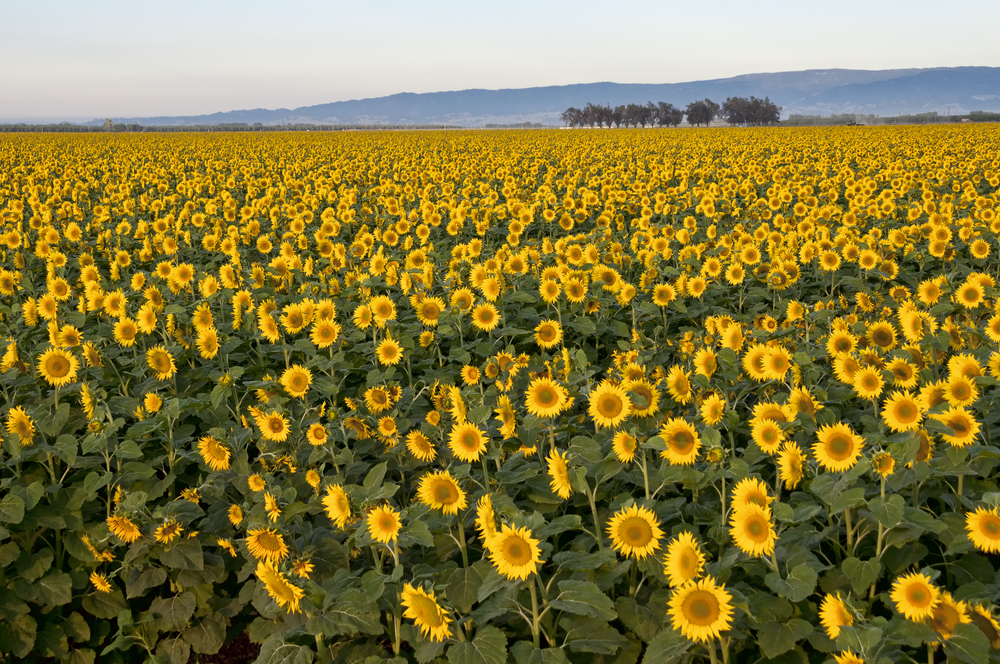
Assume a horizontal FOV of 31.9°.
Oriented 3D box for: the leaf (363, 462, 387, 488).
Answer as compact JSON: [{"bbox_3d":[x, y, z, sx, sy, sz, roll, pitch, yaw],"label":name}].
[{"bbox_3d":[-0.575,0.657,8.000,0.100,0.115,0.060,2,7,17],"label":"leaf"}]

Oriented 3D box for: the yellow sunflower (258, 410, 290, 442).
[{"bbox_3d":[-1.213,0.508,9.400,0.170,0.170,0.060,-1,-3,-5],"label":"yellow sunflower"}]

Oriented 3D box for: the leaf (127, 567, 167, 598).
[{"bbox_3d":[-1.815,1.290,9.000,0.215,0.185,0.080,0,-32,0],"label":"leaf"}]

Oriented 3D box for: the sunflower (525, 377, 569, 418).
[{"bbox_3d":[0.247,0.348,9.300,0.224,0.229,0.082,0,3,7],"label":"sunflower"}]

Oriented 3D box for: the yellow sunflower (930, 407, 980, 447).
[{"bbox_3d":[2.225,0.460,8.500,0.205,0.195,0.070,0,9,7],"label":"yellow sunflower"}]

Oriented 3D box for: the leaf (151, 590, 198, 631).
[{"bbox_3d":[-1.663,1.418,8.900,0.230,0.080,0.230,-2,49,-11],"label":"leaf"}]

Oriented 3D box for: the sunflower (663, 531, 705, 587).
[{"bbox_3d":[0.630,0.781,6.000,0.065,0.195,0.195,7,0,-40],"label":"sunflower"}]

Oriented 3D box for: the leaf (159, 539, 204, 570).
[{"bbox_3d":[-1.658,1.159,9.100,0.235,0.080,0.200,-2,45,-11],"label":"leaf"}]

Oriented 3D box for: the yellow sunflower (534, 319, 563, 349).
[{"bbox_3d":[0.339,0.011,12.200,0.200,0.200,0.060,0,-1,5],"label":"yellow sunflower"}]

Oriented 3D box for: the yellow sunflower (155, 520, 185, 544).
[{"bbox_3d":[-1.324,0.799,7.000,0.135,0.120,0.060,-1,37,-1],"label":"yellow sunflower"}]

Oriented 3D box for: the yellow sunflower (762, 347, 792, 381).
[{"bbox_3d":[1.667,0.189,10.500,0.206,0.210,0.076,4,6,31],"label":"yellow sunflower"}]

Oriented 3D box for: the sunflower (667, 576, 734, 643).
[{"bbox_3d":[0.648,0.897,5.650,0.210,0.210,0.070,0,6,7],"label":"sunflower"}]

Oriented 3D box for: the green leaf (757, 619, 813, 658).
[{"bbox_3d":[1.107,1.193,6.800,0.220,0.080,0.190,1,48,9],"label":"green leaf"}]

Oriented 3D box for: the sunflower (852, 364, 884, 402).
[{"bbox_3d":[2.277,0.312,10.800,0.205,0.215,0.070,3,1,22],"label":"sunflower"}]

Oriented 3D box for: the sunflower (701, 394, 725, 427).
[{"bbox_3d":[1.148,0.417,9.400,0.068,0.188,0.184,-6,8,-38],"label":"sunflower"}]

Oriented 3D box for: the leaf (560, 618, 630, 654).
[{"bbox_3d":[0.366,1.164,6.700,0.265,0.090,0.180,0,35,3],"label":"leaf"}]

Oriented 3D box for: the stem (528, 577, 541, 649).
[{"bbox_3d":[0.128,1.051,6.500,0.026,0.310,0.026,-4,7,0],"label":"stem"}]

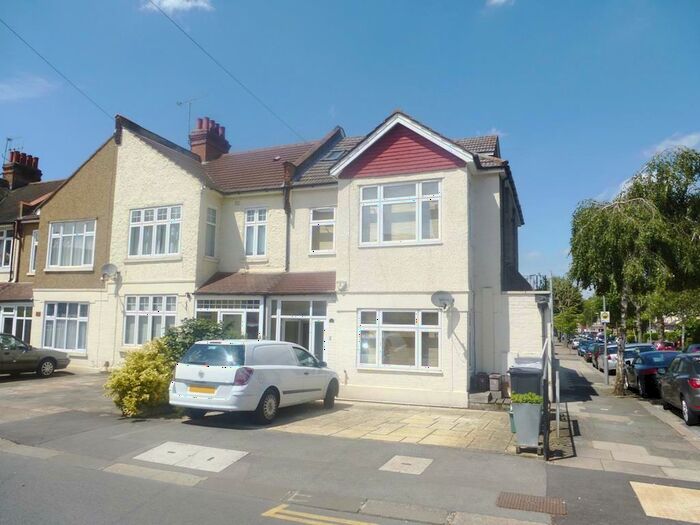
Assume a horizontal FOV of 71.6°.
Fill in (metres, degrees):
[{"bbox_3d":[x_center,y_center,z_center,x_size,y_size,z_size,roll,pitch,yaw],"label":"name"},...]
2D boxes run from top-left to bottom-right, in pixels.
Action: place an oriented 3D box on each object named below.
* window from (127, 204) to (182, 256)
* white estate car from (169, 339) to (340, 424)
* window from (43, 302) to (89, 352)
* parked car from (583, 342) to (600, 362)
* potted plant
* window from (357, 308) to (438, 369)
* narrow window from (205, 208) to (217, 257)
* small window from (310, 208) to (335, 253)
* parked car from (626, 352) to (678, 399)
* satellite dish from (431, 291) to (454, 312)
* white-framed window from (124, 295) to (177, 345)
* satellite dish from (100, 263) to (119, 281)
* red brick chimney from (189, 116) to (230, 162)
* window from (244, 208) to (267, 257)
[{"bbox_3d":[-6.344,-0.992,15.789,2.186,1.615,0.140,-2,-9,23],"label":"window"},{"bbox_3d":[-1.667,2.395,10.370,1.800,1.490,4.500,-2,-9,23],"label":"white estate car"},{"bbox_3d":[-9.107,2.042,15.574,1.924,1.524,0.110,-2,-6,21],"label":"window"},{"bbox_3d":[17.942,6.431,34.911,1.760,1.460,4.150,-2,-8,21],"label":"parked car"},{"bbox_3d":[2.655,2.361,7.207,0.460,0.870,0.450,-2,-9,23],"label":"potted plant"},{"bbox_3d":[1.226,1.939,12.128,2.178,1.495,0.130,-2,-9,23],"label":"window"},{"bbox_3d":[-4.180,-0.884,14.625,0.110,1.488,0.457,-2,-6,21],"label":"narrow window"},{"bbox_3d":[-0.800,-0.927,14.533,0.864,1.433,0.120,-2,-9,23],"label":"small window"},{"bbox_3d":[10.677,3.788,16.703,1.750,1.450,4.100,-2,-8,21],"label":"parked car"},{"bbox_3d":[2.184,0.909,11.456,0.520,0.460,0.380,1,-8,5],"label":"satellite dish"},{"bbox_3d":[-6.311,1.830,15.355,2.110,1.549,0.150,-2,-9,23],"label":"white-framed window"},{"bbox_3d":[-7.245,0.271,14.620,0.480,0.500,0.380,0,-6,1],"label":"satellite dish"},{"bbox_3d":[-6.077,-5.029,21.221,0.900,2.000,1.650,-2,-9,23],"label":"red brick chimney"},{"bbox_3d":[-2.846,-0.900,14.702,0.740,1.493,0.110,-2,-6,21],"label":"window"}]

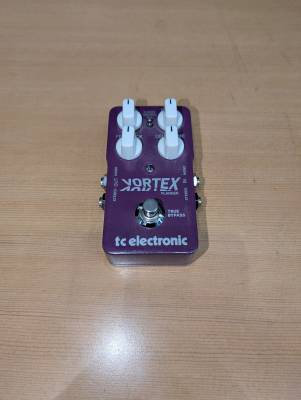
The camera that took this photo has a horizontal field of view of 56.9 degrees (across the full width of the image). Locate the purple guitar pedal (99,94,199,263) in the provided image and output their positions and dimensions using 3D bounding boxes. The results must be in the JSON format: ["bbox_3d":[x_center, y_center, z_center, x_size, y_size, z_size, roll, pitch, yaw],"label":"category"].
[{"bbox_3d":[0.000,-0.012,0.234,0.085,0.060,0.124,0,68,0],"label":"purple guitar pedal"}]

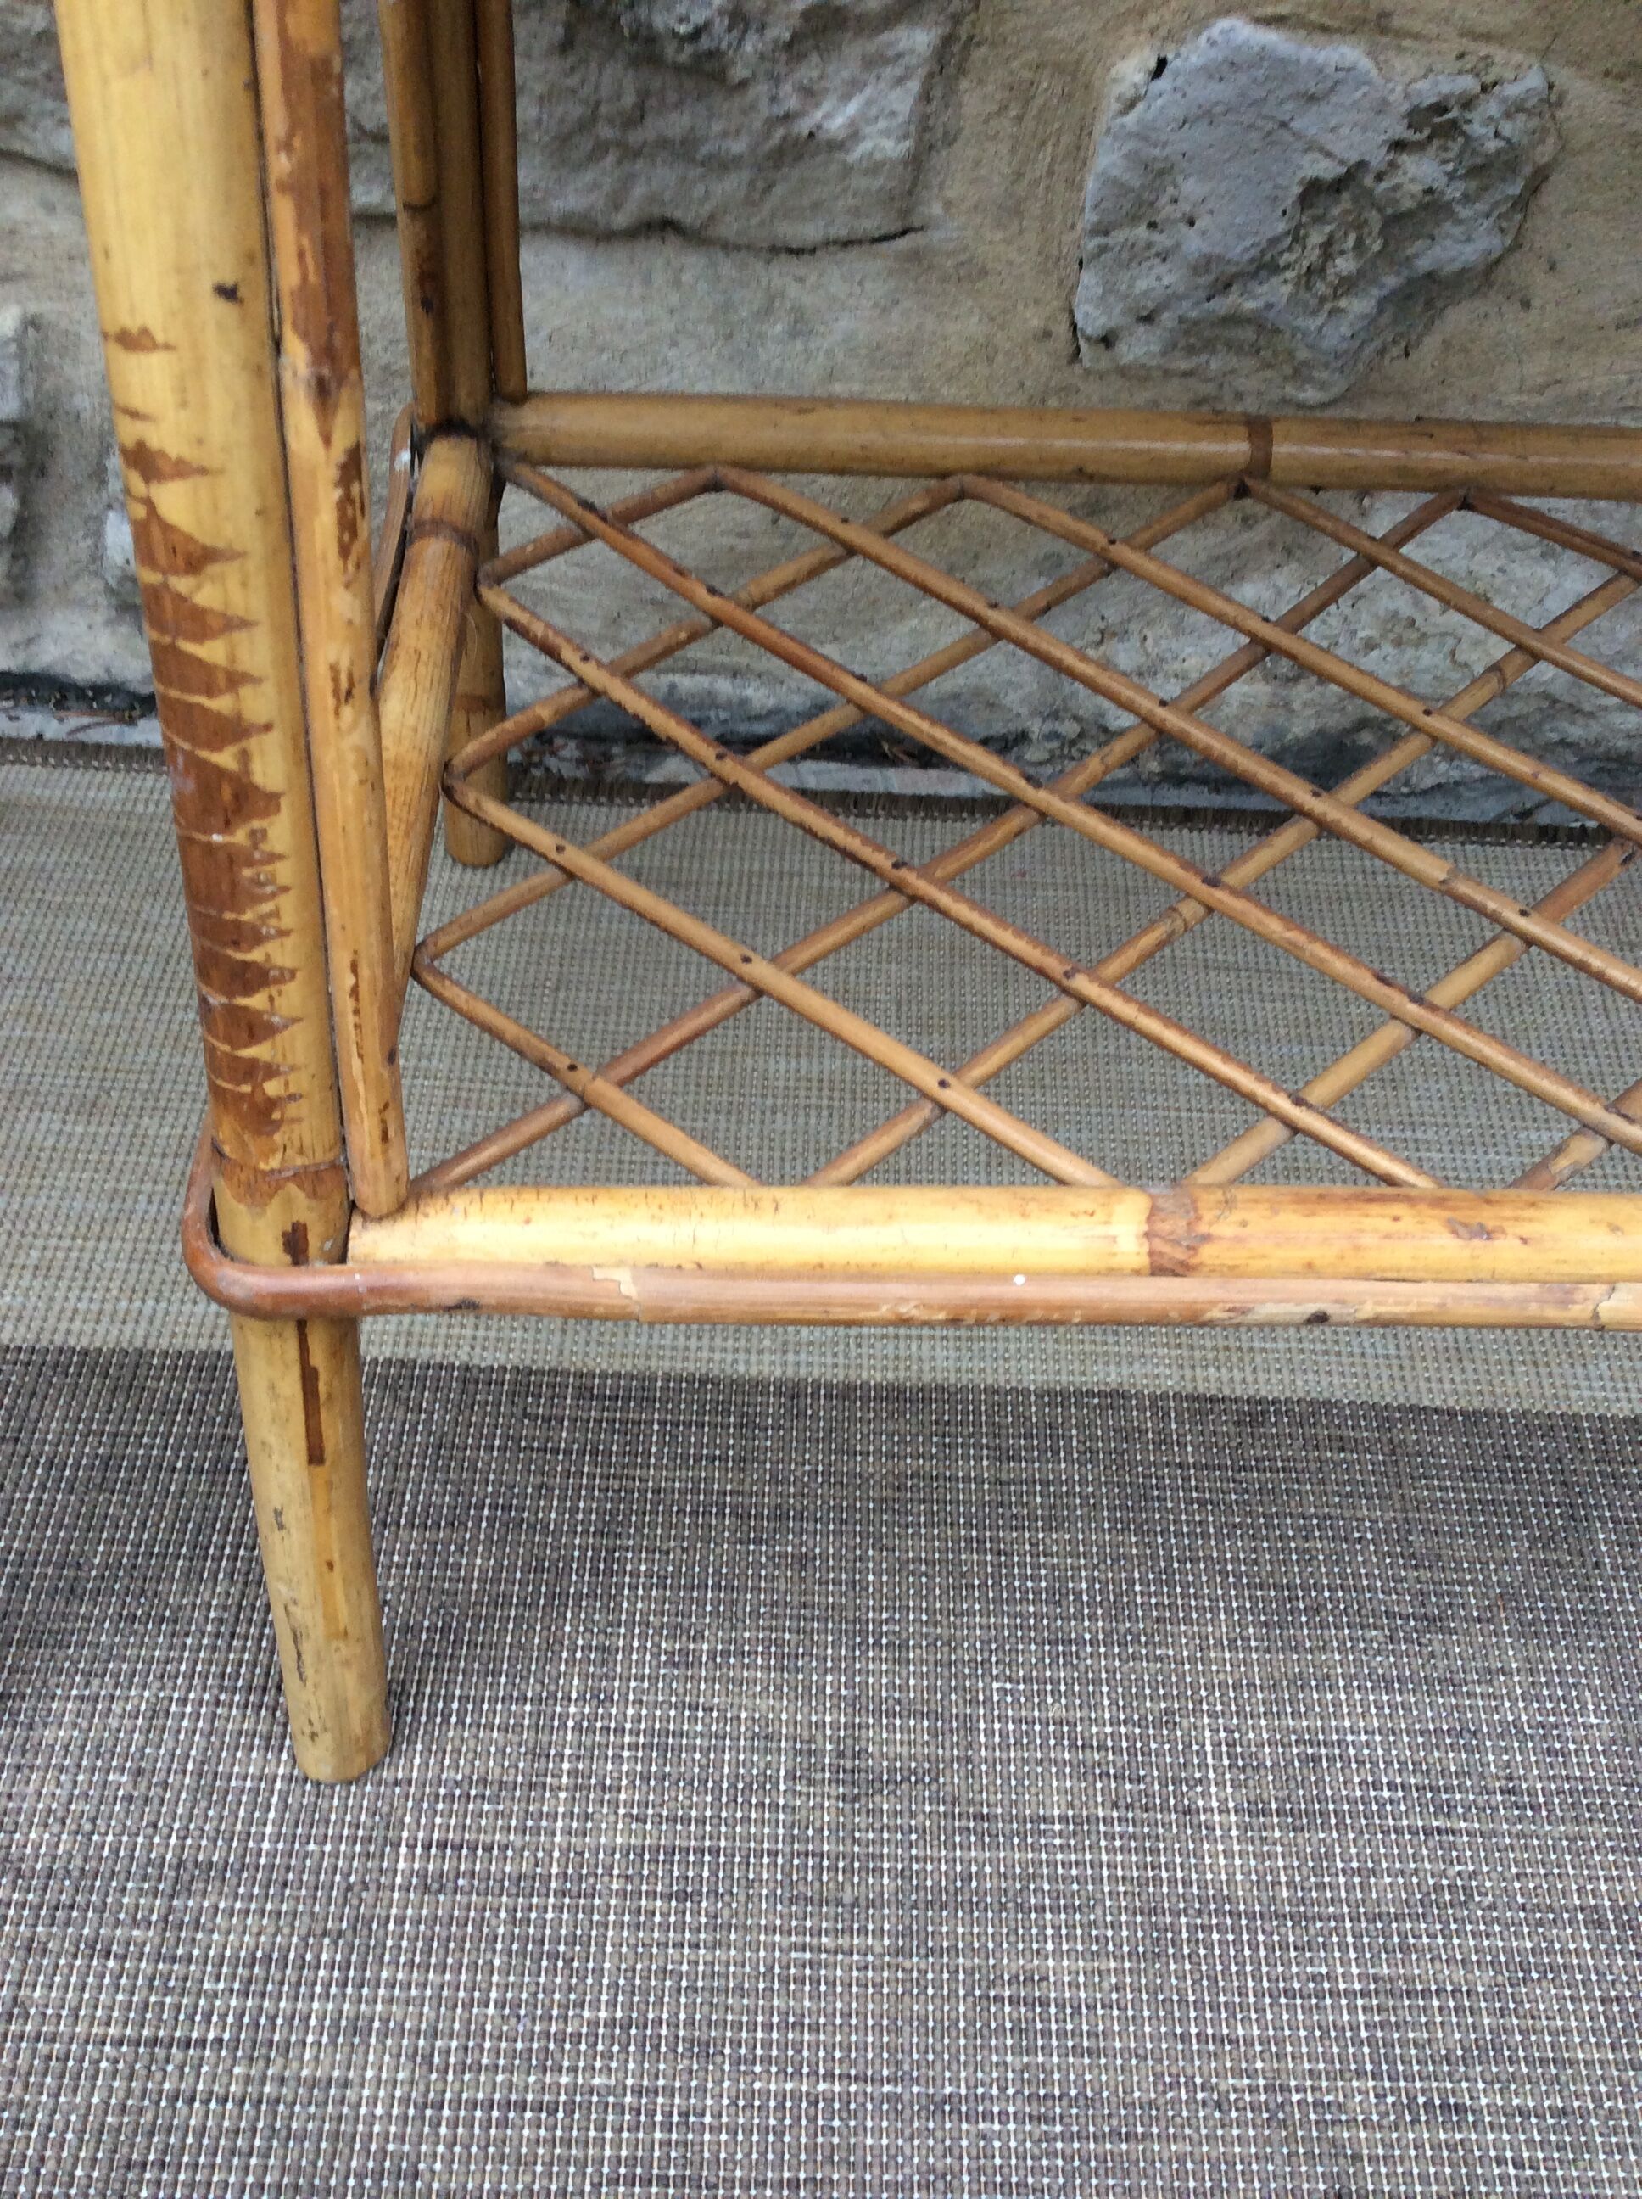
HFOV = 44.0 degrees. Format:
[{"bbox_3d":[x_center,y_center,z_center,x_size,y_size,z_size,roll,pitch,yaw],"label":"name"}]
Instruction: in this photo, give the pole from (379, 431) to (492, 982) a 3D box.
[{"bbox_3d":[-0.154,-0.133,0.749,0.031,0.031,0.372,2,50,-3],"label":"pole"}]

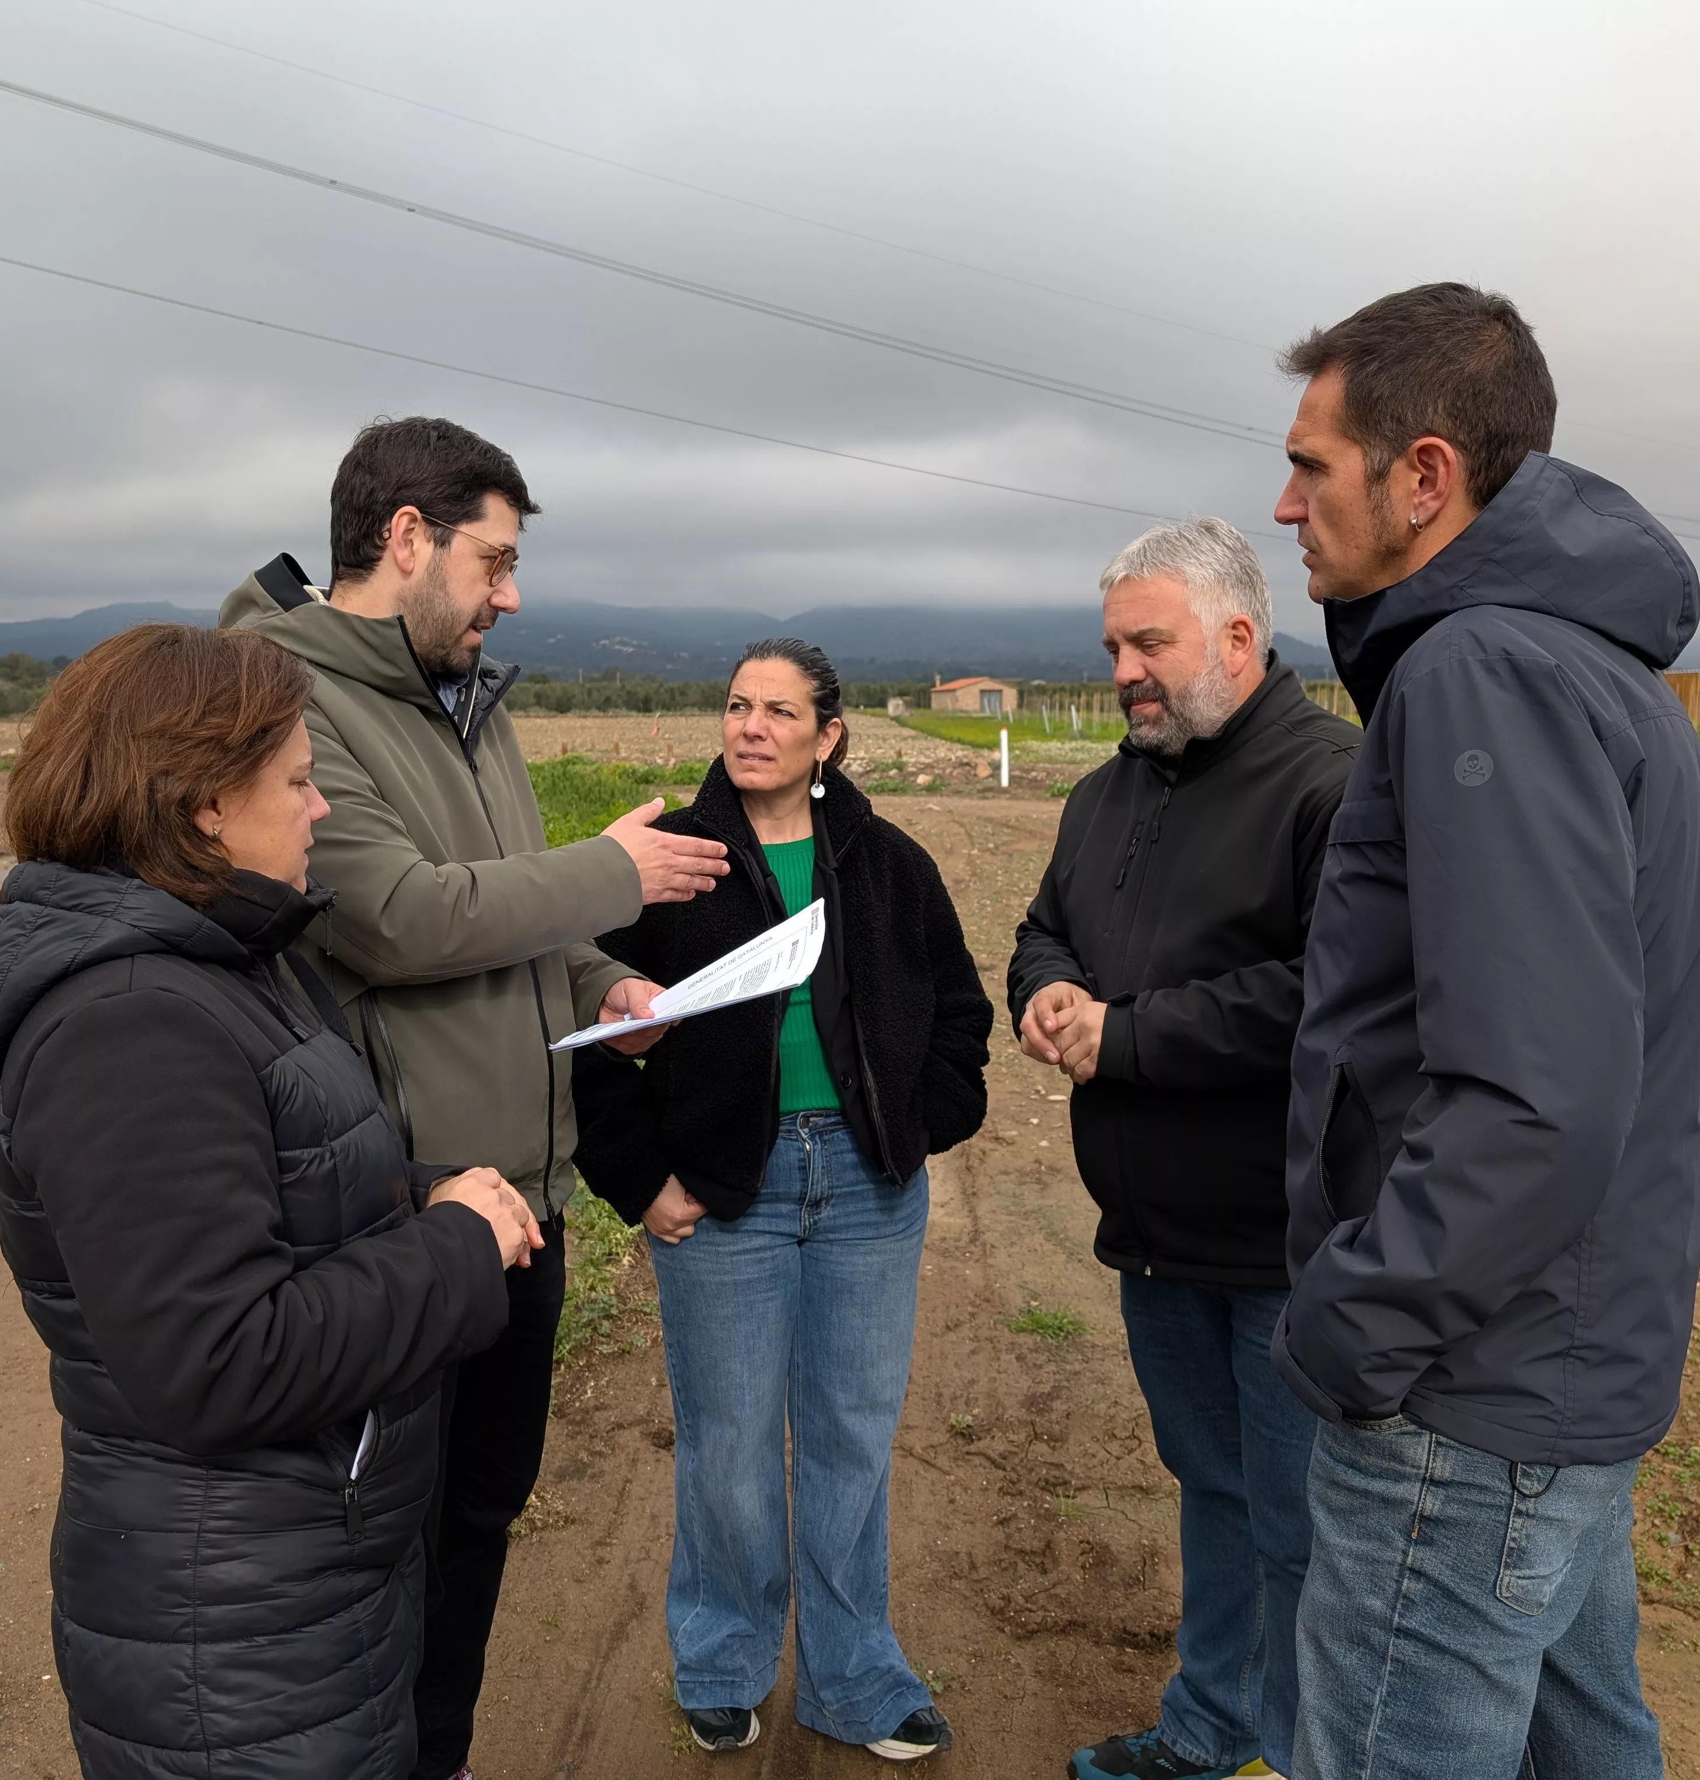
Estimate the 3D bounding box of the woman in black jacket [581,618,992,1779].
[{"bbox_3d":[-0.098,0.457,2.470,0.600,1.650,0.370,-1,7,-9],"label":"woman in black jacket"}]

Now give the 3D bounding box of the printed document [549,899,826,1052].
[{"bbox_3d":[-0.176,0.106,1.830,0.290,0.045,0.210,-20,14,11],"label":"printed document"}]

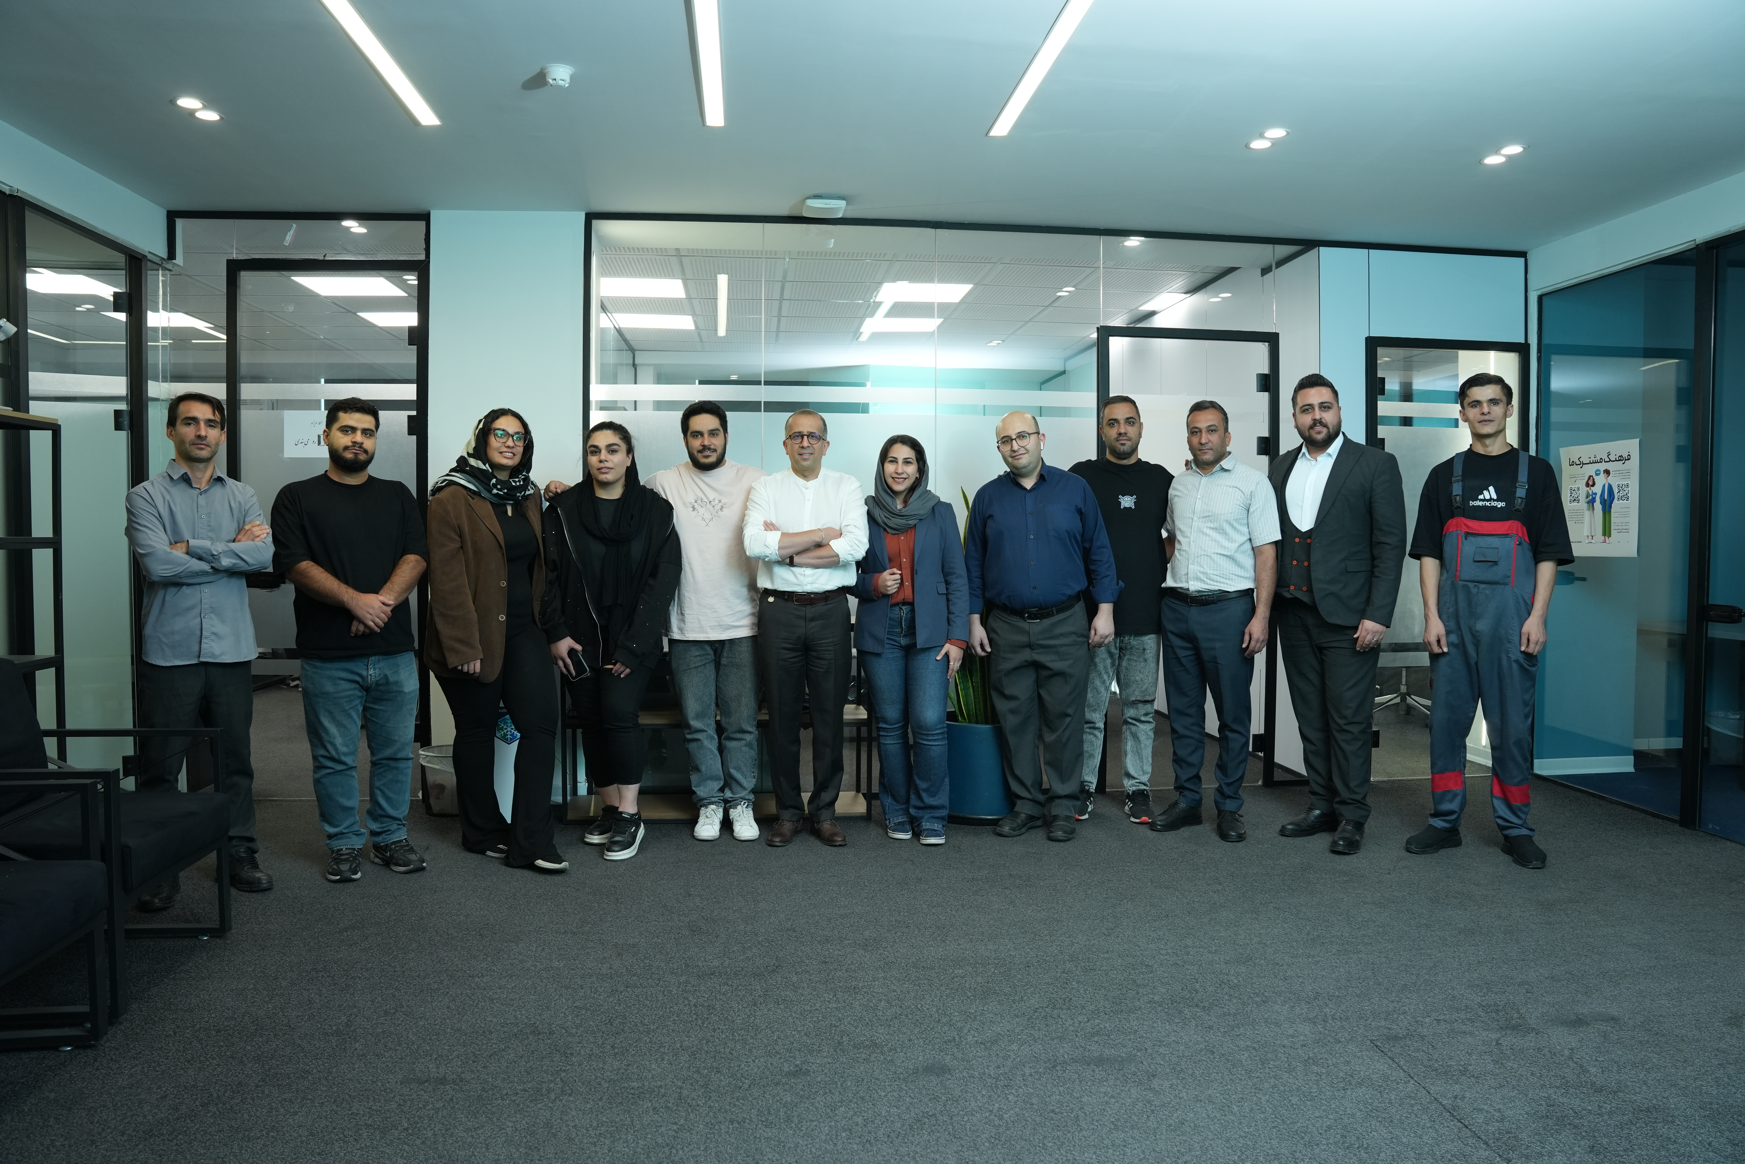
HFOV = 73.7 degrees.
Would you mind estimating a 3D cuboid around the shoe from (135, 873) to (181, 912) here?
[{"bbox_3d":[-2.360,0.991,3.825,0.105,0.110,0.290,0,2,-14],"label":"shoe"}]

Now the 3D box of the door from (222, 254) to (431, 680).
[{"bbox_3d":[-2.455,-0.227,5.273,0.890,2.450,0.070,0,2,-6],"label":"door"}]

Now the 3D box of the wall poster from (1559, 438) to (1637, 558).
[{"bbox_3d":[3.394,-0.380,5.430,0.010,0.531,0.504,0,2,-6],"label":"wall poster"}]

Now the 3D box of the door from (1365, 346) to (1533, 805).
[{"bbox_3d":[2.860,-0.102,5.816,0.890,2.200,0.070,0,2,-6],"label":"door"}]

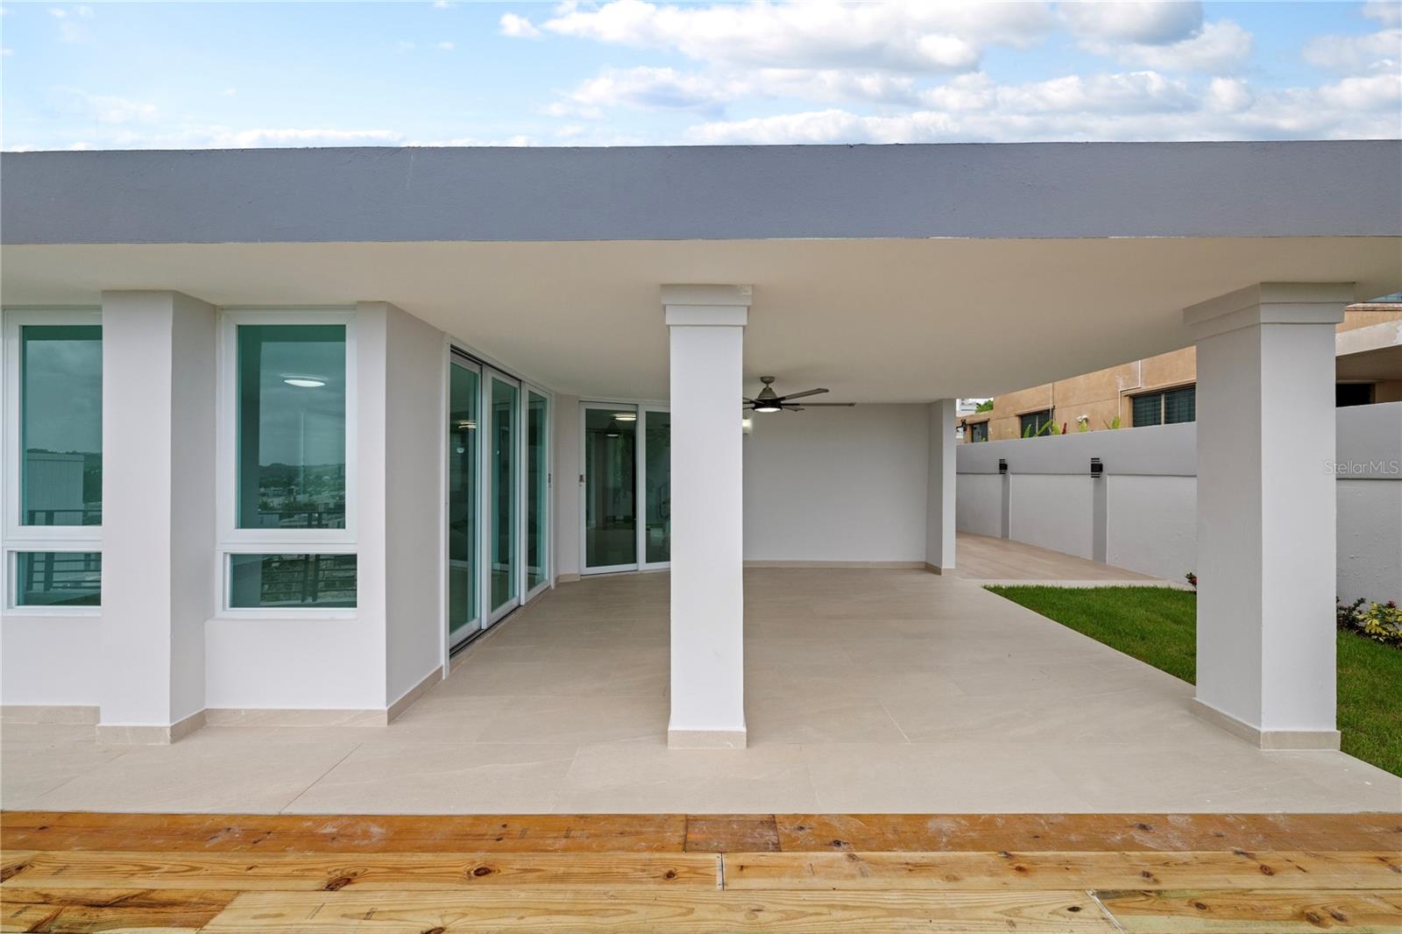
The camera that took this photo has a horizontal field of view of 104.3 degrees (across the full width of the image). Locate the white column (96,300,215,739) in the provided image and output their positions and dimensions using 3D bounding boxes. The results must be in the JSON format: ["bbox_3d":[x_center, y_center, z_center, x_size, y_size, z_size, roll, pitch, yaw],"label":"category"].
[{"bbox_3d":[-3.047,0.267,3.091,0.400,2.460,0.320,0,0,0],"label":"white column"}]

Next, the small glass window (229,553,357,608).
[{"bbox_3d":[-2.474,0.686,3.302,0.789,0.351,0.080,0,0,0],"label":"small glass window"}]

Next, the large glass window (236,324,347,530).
[{"bbox_3d":[-2.466,-0.237,3.282,0.692,1.266,0.080,0,0,0],"label":"large glass window"}]

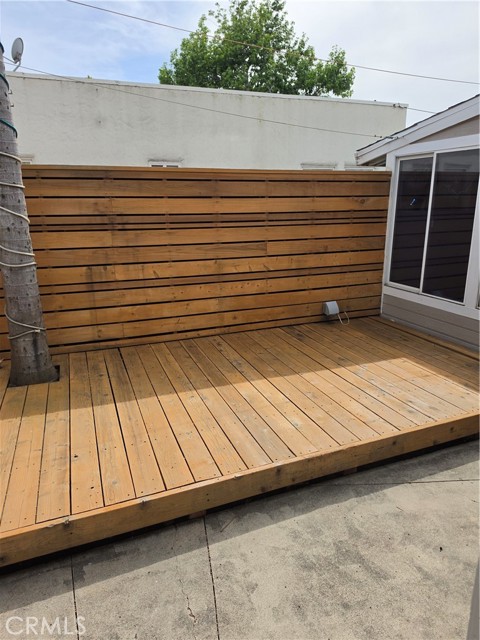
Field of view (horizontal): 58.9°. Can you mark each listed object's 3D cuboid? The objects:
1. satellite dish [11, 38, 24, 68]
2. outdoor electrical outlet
[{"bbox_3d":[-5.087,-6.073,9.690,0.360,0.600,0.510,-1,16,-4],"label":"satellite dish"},{"bbox_3d":[1.004,-0.132,4.695,0.130,0.145,0.112,-6,18,-20],"label":"outdoor electrical outlet"}]

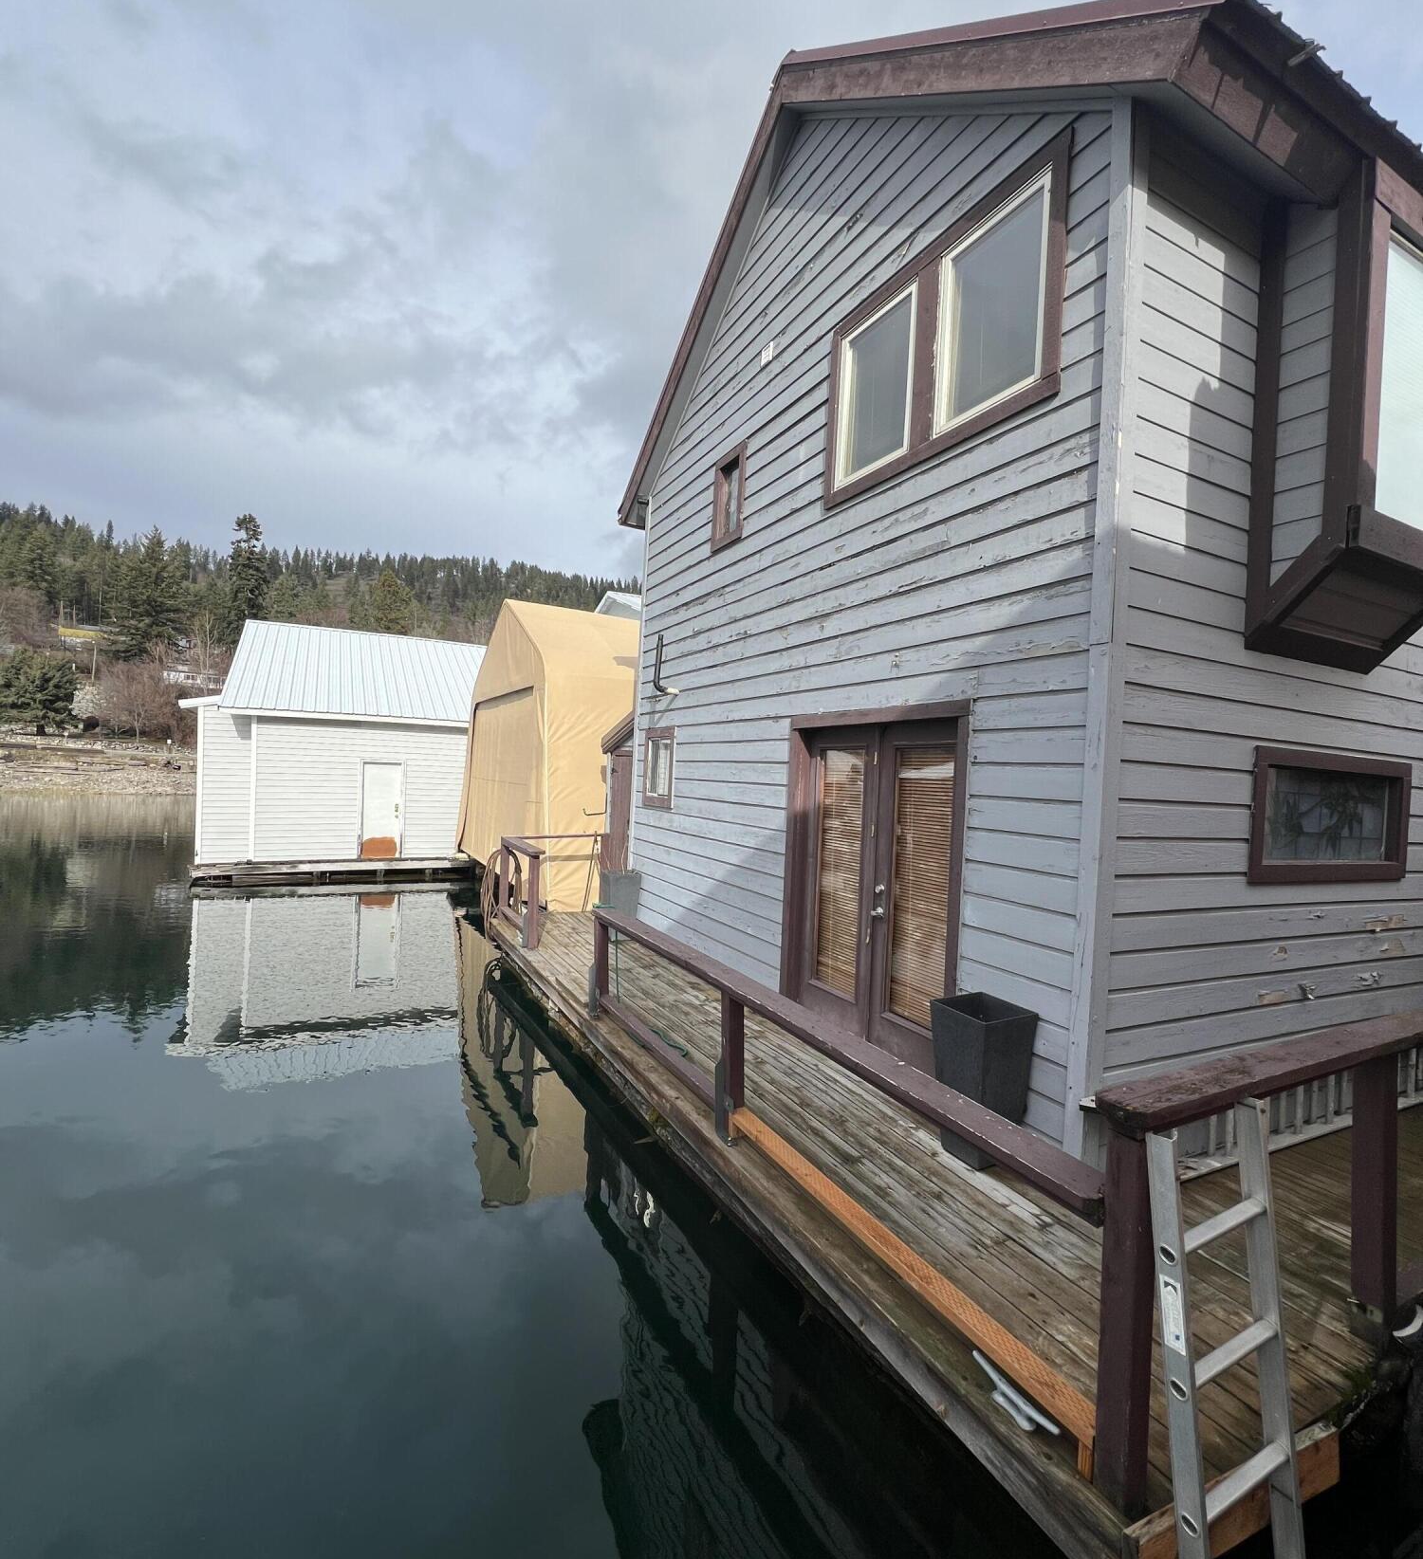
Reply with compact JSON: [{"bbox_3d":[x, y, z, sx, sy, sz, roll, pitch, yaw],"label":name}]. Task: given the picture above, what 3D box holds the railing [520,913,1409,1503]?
[{"bbox_3d":[0.839,1.228,3.753,1.830,0.940,4.000,3,0,-27],"label":"railing"}]

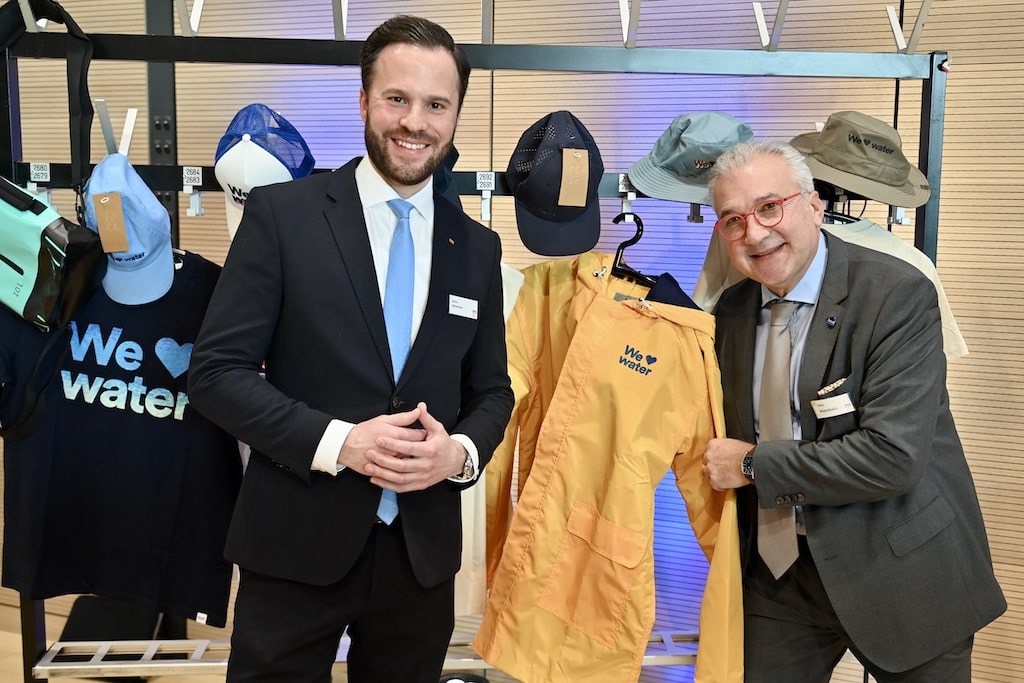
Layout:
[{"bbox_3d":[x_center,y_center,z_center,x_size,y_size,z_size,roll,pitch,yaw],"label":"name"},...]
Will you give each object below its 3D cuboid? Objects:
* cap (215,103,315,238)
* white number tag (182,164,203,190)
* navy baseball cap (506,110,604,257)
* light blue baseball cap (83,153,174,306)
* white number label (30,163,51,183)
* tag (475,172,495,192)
[{"bbox_3d":[-0.490,-0.333,1.867,0.190,0.280,0.140,6,-15,9],"label":"cap"},{"bbox_3d":[-0.638,-0.330,1.935,0.038,0.037,0.004,0,7,-5],"label":"white number tag"},{"bbox_3d":[0.092,-0.326,1.905,0.193,0.283,0.145,-1,-12,-1],"label":"navy baseball cap"},{"bbox_3d":[-0.737,-0.222,1.845,0.175,0.285,0.130,-7,-11,12],"label":"light blue baseball cap"},{"bbox_3d":[-0.930,-0.334,1.909,0.038,0.037,0.004,0,7,-5],"label":"white number label"},{"bbox_3d":[-0.053,-0.328,1.987,0.038,0.037,0.004,0,7,-5],"label":"tag"}]

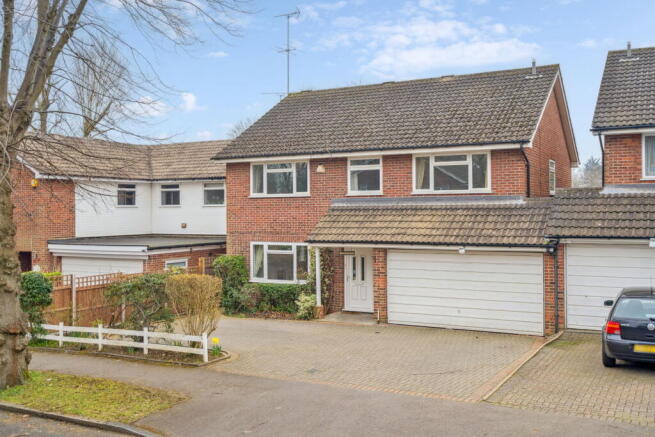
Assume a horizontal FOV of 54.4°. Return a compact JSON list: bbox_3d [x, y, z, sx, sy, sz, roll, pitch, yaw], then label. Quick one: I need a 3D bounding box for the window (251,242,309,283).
[{"bbox_3d":[-1.598,1.481,21.279,2.333,1.349,0.120,0,1,29],"label":"window"}]

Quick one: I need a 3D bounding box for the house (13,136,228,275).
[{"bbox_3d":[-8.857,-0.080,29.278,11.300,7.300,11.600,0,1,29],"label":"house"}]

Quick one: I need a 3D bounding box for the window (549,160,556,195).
[{"bbox_3d":[7.251,-1.325,20.627,0.120,1.097,1.246,0,1,29],"label":"window"}]

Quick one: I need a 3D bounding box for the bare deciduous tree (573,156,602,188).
[{"bbox_3d":[18.372,-0.687,45.002,4.500,7.000,4.500,0,1,29],"label":"bare deciduous tree"}]

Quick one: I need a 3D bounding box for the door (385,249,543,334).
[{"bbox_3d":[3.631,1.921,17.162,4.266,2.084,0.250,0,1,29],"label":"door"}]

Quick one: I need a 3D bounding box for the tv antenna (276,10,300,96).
[{"bbox_3d":[-1.592,-6.817,26.000,1.150,3.600,1.100,0,1,29],"label":"tv antenna"}]

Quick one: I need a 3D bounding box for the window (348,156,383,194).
[{"bbox_3d":[1.178,-1.309,19.691,1.196,1.185,0.120,0,1,29],"label":"window"}]

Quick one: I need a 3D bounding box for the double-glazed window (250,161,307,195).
[{"bbox_3d":[-1.588,-1.310,21.227,2.367,1.188,0.120,0,1,29],"label":"double-glazed window"}]

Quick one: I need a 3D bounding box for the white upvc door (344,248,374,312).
[{"bbox_3d":[1.015,1.891,19.846,1.055,2.004,0.120,0,1,29],"label":"white upvc door"}]

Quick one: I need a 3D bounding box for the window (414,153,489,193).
[{"bbox_3d":[3.566,-1.304,18.364,2.325,1.158,0.120,0,1,29],"label":"window"}]

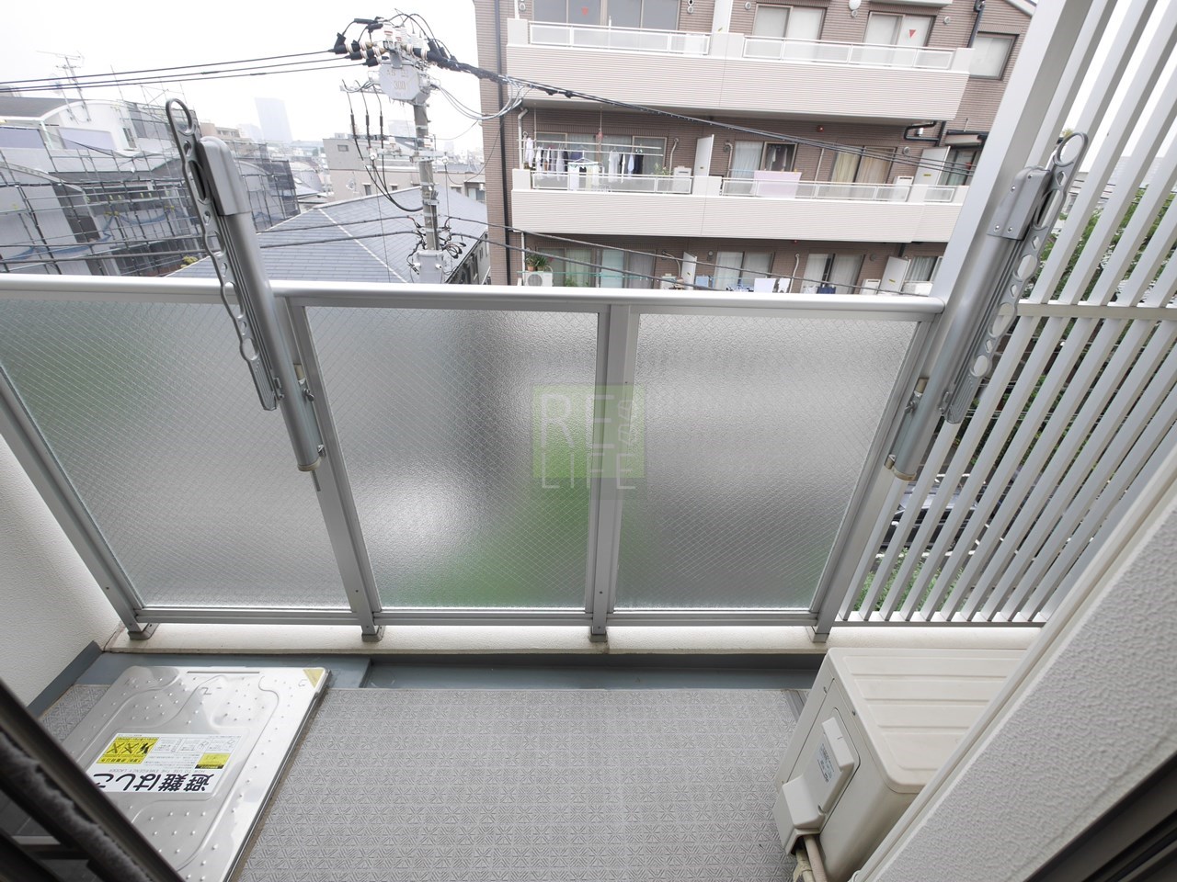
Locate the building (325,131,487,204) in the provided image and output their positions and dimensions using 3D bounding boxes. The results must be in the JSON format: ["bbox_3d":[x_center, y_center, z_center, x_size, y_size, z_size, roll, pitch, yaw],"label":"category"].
[{"bbox_3d":[-15.075,-23.148,45.382,14.300,9.400,9.000,-1,29,-5],"label":"building"}]

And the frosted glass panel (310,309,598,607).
[{"bbox_3d":[-0.337,0.129,1.375,0.700,1.020,0.020,1,29,-2],"label":"frosted glass panel"}]

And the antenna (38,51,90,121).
[{"bbox_3d":[-22.633,-15.630,20.992,1.500,2.400,0.550,-23,38,-37],"label":"antenna"}]

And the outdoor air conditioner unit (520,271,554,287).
[{"bbox_3d":[-1.426,-4.580,13.698,0.800,0.560,0.300,-1,29,-5],"label":"outdoor air conditioner unit"}]

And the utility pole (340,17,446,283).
[{"bbox_3d":[-3.402,-2.849,10.274,1.450,9.300,1.100,-1,29,-5],"label":"utility pole"}]

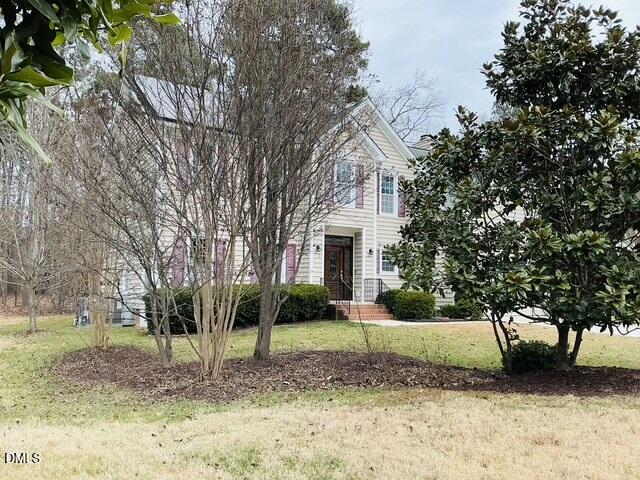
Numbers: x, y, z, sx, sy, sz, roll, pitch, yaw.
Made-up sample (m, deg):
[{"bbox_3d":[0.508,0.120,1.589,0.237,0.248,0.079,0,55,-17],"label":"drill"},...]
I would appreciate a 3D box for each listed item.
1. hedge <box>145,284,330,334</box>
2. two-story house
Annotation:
[{"bbox_3d":[-2.479,2.159,16.622,5.900,1.380,1.200,4,-7,-33],"label":"hedge"},{"bbox_3d":[-1.098,-1.155,22.190,13.600,9.300,7.550,4,-7,-33],"label":"two-story house"}]

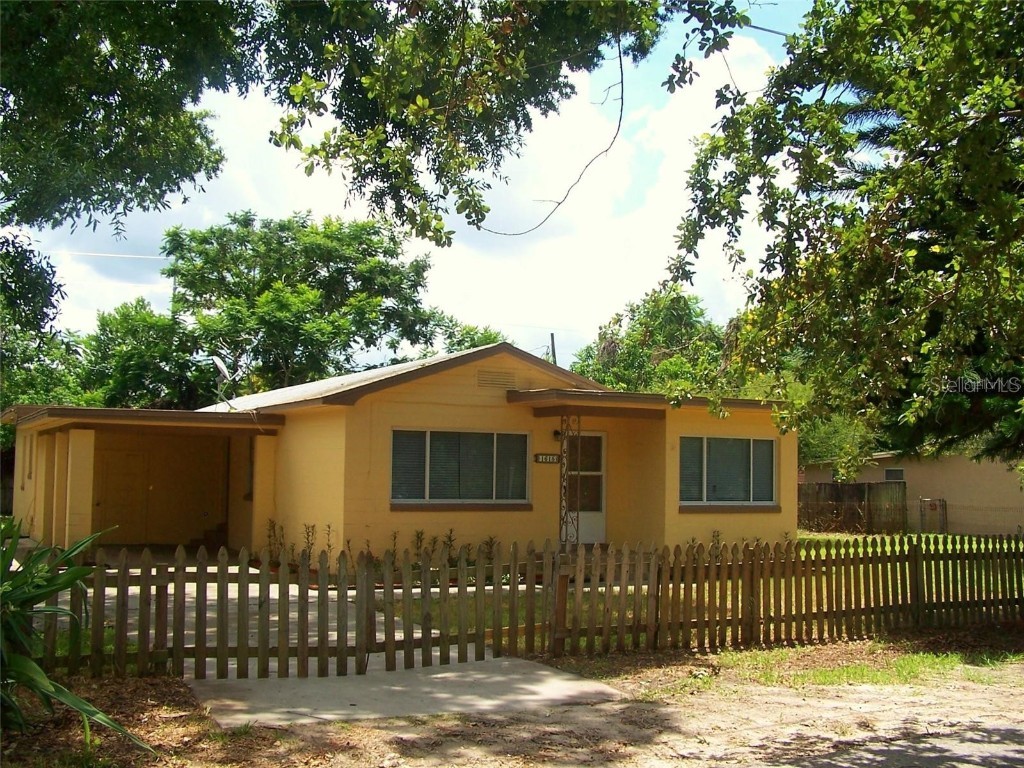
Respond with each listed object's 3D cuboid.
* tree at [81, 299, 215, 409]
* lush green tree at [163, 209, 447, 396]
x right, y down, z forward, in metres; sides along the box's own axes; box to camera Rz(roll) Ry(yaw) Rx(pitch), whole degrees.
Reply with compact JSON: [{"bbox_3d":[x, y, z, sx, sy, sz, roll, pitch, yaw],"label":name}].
[{"bbox_3d":[-9.750,0.880,30.050,4.000,6.400,3.800,0,-5,0],"label":"tree"},{"bbox_3d":[-6.050,-0.320,32.200,7.900,9.200,7.300,0,-5,0],"label":"lush green tree"}]

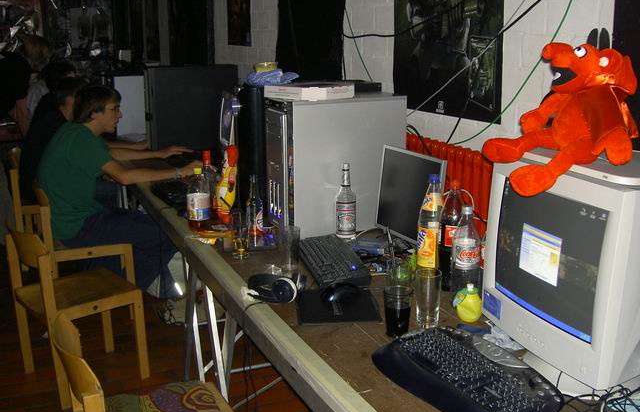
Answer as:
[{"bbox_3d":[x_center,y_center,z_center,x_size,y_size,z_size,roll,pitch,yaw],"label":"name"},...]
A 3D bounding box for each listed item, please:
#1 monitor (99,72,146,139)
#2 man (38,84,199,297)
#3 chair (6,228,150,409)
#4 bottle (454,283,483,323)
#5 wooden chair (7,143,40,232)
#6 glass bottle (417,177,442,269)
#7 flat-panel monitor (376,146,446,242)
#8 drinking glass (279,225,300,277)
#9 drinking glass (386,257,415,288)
[{"bbox_3d":[-1.353,-0.729,5.175,0.380,0.420,0.300,-2,14,-7],"label":"monitor"},{"bbox_3d":[-1.076,-0.022,3.960,0.890,1.270,0.500,-6,15,-23],"label":"man"},{"bbox_3d":[-1.057,0.422,3.190,0.460,0.760,0.440,-12,18,-40],"label":"chair"},{"bbox_3d":[0.418,0.266,2.012,0.070,0.103,0.075,-1,14,0],"label":"bottle"},{"bbox_3d":[-1.837,0.014,4.940,0.460,0.770,0.440,-5,14,-17],"label":"wooden chair"},{"bbox_3d":[0.355,0.070,2.301,0.083,0.342,0.083,2,14,-1],"label":"glass bottle"},{"bbox_3d":[0.353,-0.025,2.620,0.160,0.345,0.375,-8,16,-27],"label":"flat-panel monitor"},{"bbox_3d":[-0.100,0.146,2.436,0.070,0.148,0.070,-1,14,0],"label":"drinking glass"},{"bbox_3d":[0.248,0.219,2.217,0.083,0.102,0.083,-1,14,0],"label":"drinking glass"}]

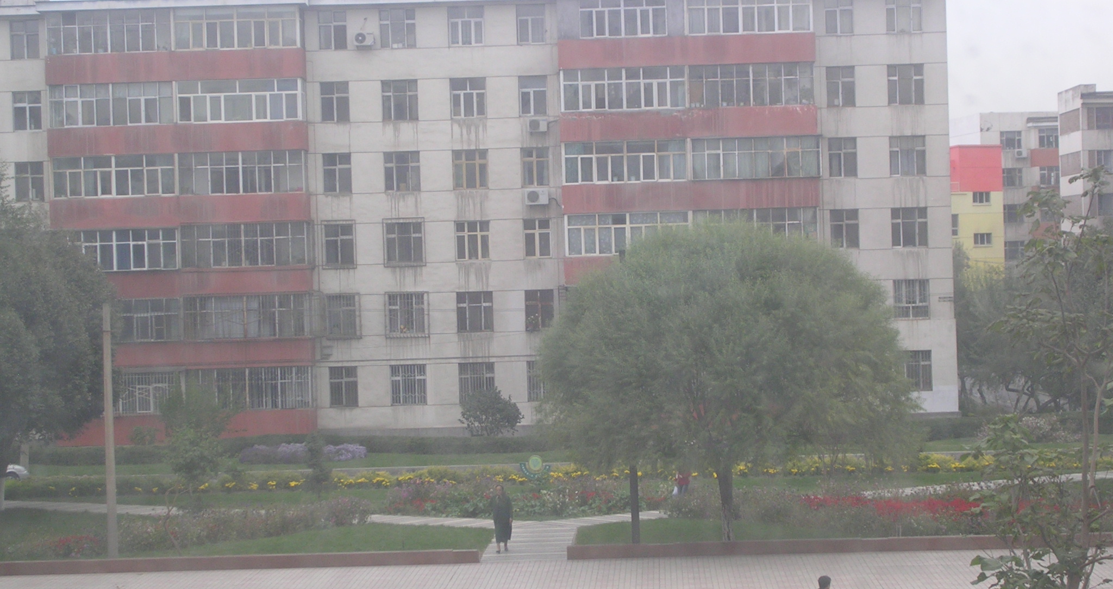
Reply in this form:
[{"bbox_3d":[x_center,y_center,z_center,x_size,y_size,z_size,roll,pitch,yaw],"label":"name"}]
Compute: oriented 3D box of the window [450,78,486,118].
[{"bbox_3d":[-3.579,-7.987,112.134,1.436,1.581,0.200,-2,0,2],"label":"window"}]

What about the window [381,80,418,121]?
[{"bbox_3d":[-6.352,-7.869,112.216,1.471,1.617,0.200,-2,0,2],"label":"window"}]

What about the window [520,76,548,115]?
[{"bbox_3d":[-0.949,-8.119,112.986,1.138,1.599,0.150,-2,1,2],"label":"window"}]

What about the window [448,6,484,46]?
[{"bbox_3d":[-3.564,-10.589,108.970,1.362,1.503,0.150,-2,1,1],"label":"window"}]

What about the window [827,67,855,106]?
[{"bbox_3d":[11.171,-8.164,108.631,1.082,1.574,0.150,-2,1,1],"label":"window"}]

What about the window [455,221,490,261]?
[{"bbox_3d":[-3.311,-2.144,109.101,1.328,1.540,0.150,-2,1,1],"label":"window"}]

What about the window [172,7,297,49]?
[{"bbox_3d":[-12.469,-10.312,107.163,4.772,1.523,0.150,-2,1,1],"label":"window"}]

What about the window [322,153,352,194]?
[{"bbox_3d":[-8.588,-4.728,108.164,1.111,1.567,0.150,-2,1,1],"label":"window"}]

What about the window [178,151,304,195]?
[{"bbox_3d":[-12.656,-4.888,111.025,5.051,1.637,0.200,-2,0,2],"label":"window"}]

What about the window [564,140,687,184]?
[{"bbox_3d":[2.788,-5.331,111.540,5.021,1.666,0.180,-2,1,2],"label":"window"}]

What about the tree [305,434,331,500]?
[{"bbox_3d":[-7.053,5.106,82.000,0.780,1.930,0.780,-2,1,1],"label":"tree"}]

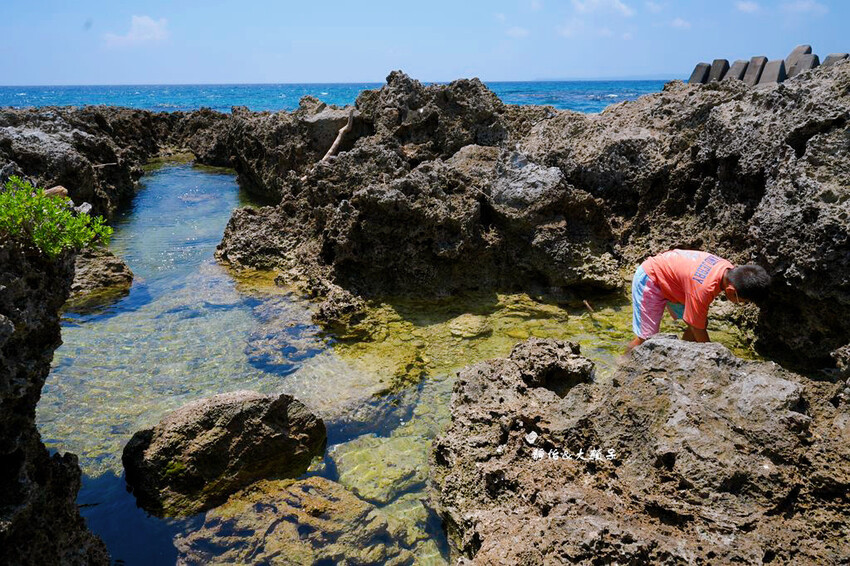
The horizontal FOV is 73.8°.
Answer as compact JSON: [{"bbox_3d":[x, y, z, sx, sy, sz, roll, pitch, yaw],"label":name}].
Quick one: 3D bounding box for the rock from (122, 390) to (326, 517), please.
[{"bbox_3d":[-0.775,0.645,2.220,0.750,0.370,0.450,-11,22,-27],"label":"rock"}]

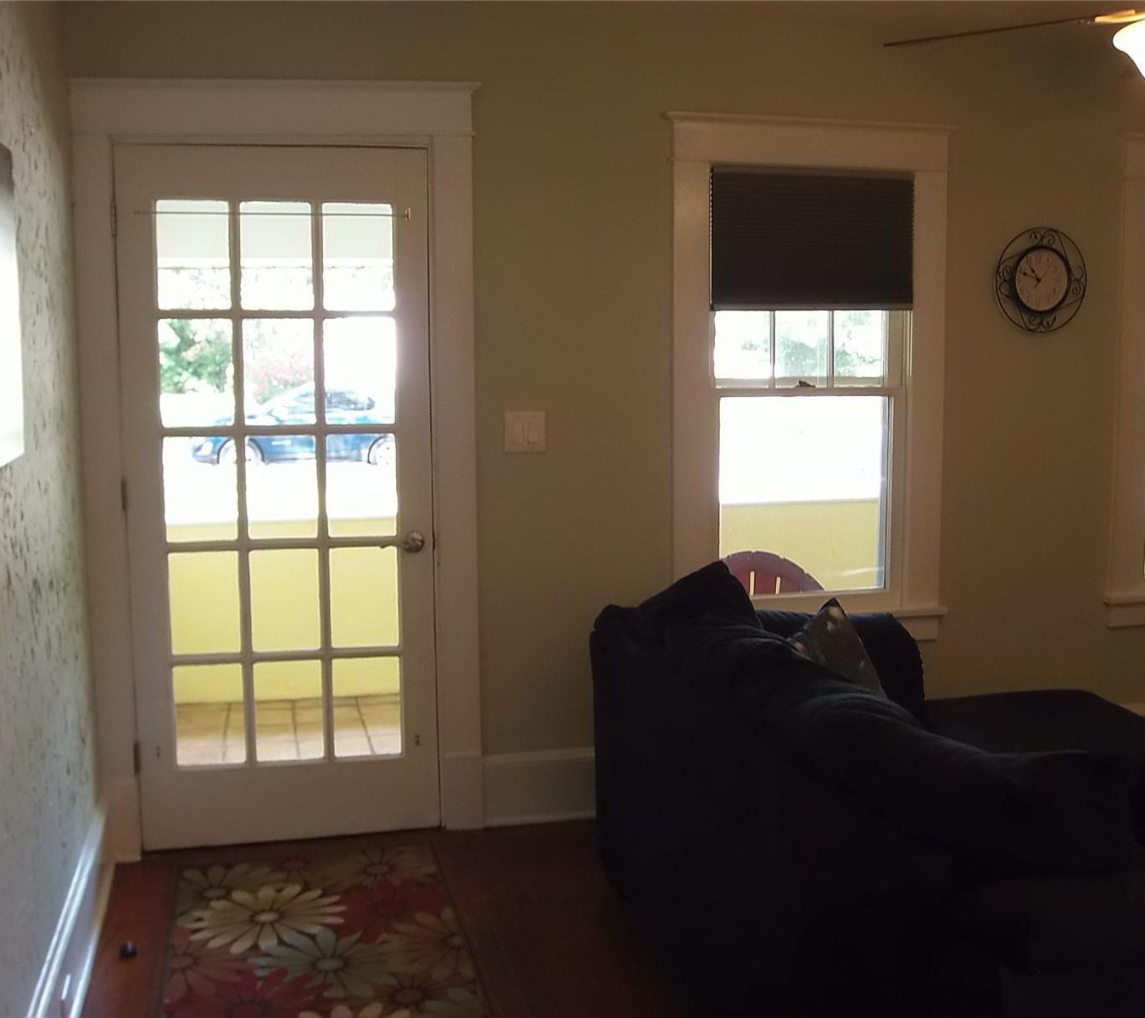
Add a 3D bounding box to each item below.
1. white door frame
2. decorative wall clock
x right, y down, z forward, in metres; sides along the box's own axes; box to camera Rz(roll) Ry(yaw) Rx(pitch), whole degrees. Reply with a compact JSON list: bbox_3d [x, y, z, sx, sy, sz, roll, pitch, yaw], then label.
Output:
[{"bbox_3d":[-0.828,-0.103,3.807,1.106,2.233,0.080,-2,6,-11],"label":"white door frame"},{"bbox_3d":[1.514,-0.736,4.163,0.328,0.335,0.045,-2,6,-11],"label":"decorative wall clock"}]

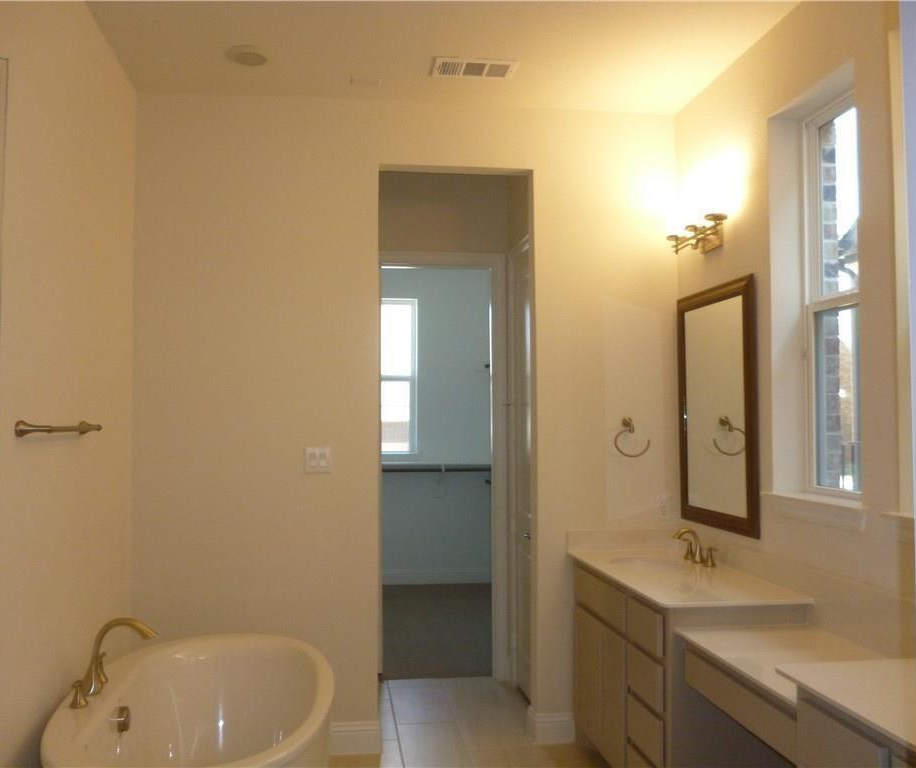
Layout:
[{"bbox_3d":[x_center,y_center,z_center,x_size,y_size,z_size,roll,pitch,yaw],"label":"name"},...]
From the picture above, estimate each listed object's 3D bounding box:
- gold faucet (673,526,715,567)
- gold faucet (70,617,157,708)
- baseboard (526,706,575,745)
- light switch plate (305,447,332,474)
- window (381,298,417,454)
[{"bbox_3d":[1.043,0.729,3.714,0.143,0.151,0.287,0,-2,-8],"label":"gold faucet"},{"bbox_3d":[-1.173,0.942,2.866,0.248,0.256,0.302,0,-2,-8],"label":"gold faucet"},{"bbox_3d":[0.449,1.642,4.006,0.200,0.149,0.141,0,-2,-8],"label":"baseboard"},{"bbox_3d":[-0.649,0.355,3.844,0.115,0.118,0.010,0,-2,-8],"label":"light switch plate"},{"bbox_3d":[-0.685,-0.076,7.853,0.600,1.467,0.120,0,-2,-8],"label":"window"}]

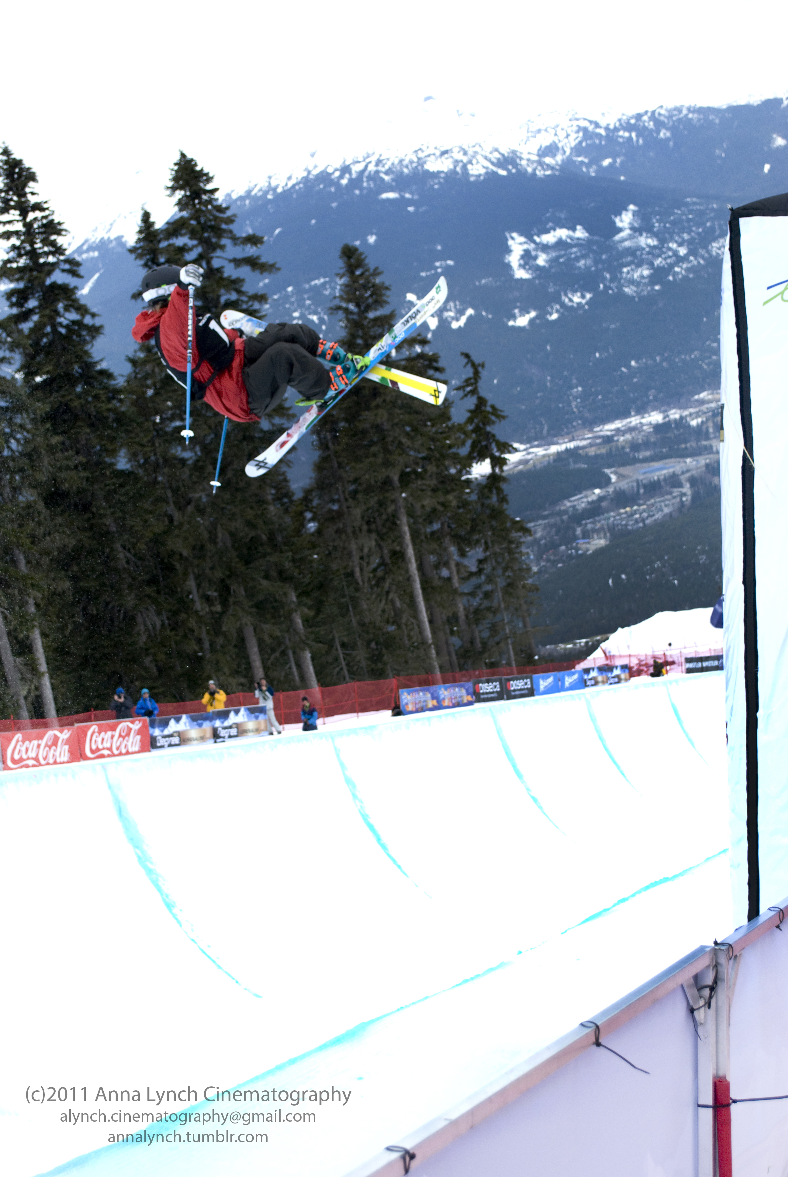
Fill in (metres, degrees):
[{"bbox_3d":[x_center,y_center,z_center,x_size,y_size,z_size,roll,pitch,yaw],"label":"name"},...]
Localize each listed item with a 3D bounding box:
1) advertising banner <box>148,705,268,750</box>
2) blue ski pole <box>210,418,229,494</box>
[{"bbox_3d":[-5.338,4.064,49.000,0.080,0.920,6.300,-1,-1,27],"label":"advertising banner"},{"bbox_3d":[-0.960,-0.995,9.604,0.070,1.000,0.070,7,-17,0],"label":"blue ski pole"}]

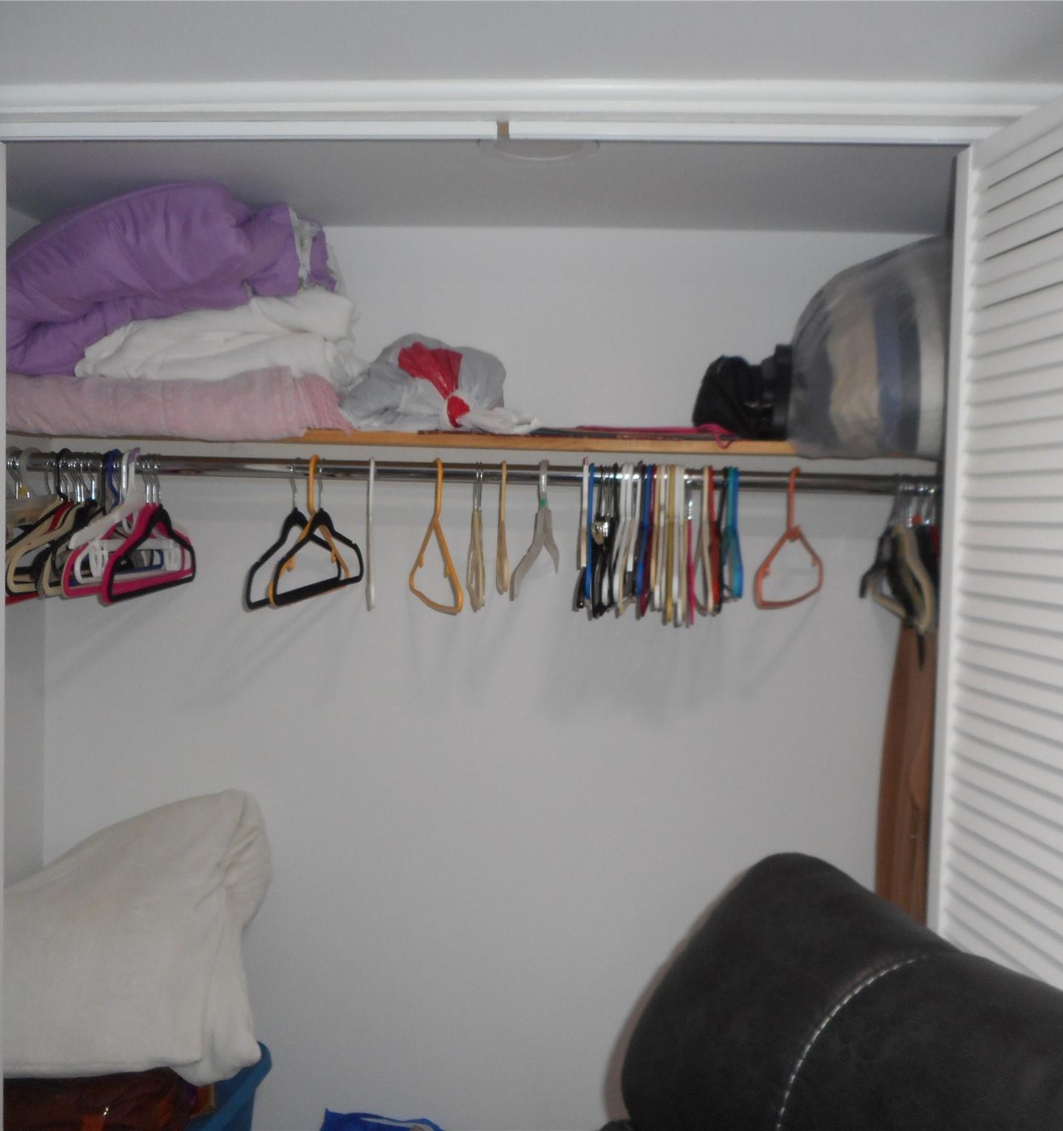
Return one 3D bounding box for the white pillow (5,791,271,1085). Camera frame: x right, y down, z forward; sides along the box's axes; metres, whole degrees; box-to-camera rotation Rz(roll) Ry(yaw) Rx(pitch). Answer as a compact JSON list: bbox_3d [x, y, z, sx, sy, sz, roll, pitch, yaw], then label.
[{"bbox_3d":[-0.724,0.633,1.958,0.535,0.445,0.330,2,3,3],"label":"white pillow"}]

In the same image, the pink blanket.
[{"bbox_3d":[-0.625,-0.285,2.015,0.655,0.117,0.330,2,3,3],"label":"pink blanket"}]

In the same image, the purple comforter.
[{"bbox_3d":[-0.617,-0.445,1.795,0.580,0.310,0.380,2,3,4],"label":"purple comforter"}]

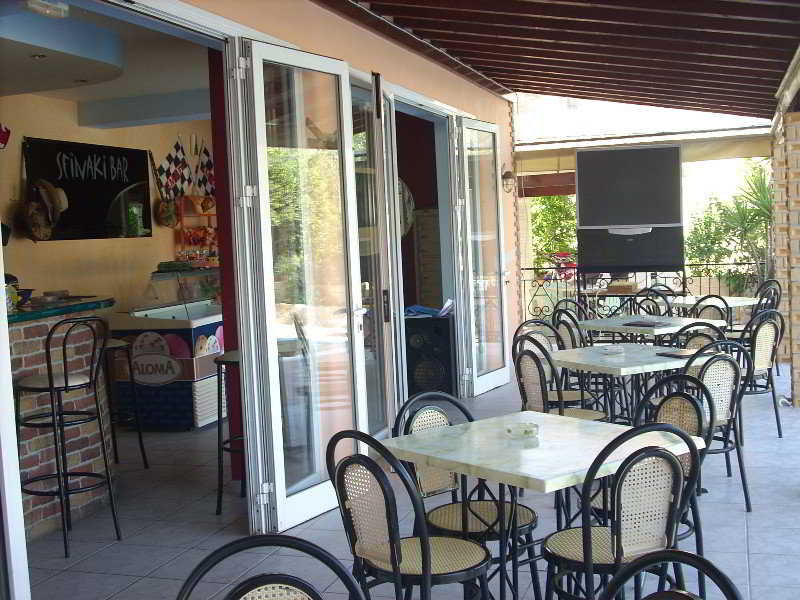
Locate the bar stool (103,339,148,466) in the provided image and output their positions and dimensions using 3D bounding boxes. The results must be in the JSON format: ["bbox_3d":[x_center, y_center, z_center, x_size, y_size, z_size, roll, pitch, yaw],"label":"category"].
[{"bbox_3d":[-1.919,0.702,6.957,0.380,0.830,0.410,0,5,38],"label":"bar stool"}]

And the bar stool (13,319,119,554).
[{"bbox_3d":[-1.664,0.652,5.225,0.420,1.110,0.390,0,4,34],"label":"bar stool"}]

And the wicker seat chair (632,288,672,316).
[{"bbox_3d":[2.461,0.325,9.709,0.500,0.870,0.430,-5,4,-32],"label":"wicker seat chair"}]

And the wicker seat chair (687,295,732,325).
[{"bbox_3d":[2.212,0.416,8.021,0.500,0.880,0.420,-5,4,-31],"label":"wicker seat chair"}]

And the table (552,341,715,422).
[{"bbox_3d":[1.253,0.669,5.864,0.790,0.750,0.810,-5,4,-29],"label":"table"}]

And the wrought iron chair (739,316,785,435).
[{"bbox_3d":[2.236,0.495,7.165,0.430,0.870,0.500,-5,4,-35],"label":"wrought iron chair"}]

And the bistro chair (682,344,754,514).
[{"bbox_3d":[1.516,0.621,5.418,0.420,0.880,0.500,-4,4,-17],"label":"bistro chair"}]

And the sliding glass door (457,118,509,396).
[{"bbox_3d":[0.773,-0.405,9.691,0.110,2.420,0.870,0,4,28],"label":"sliding glass door"}]

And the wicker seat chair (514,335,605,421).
[{"bbox_3d":[0.916,0.623,5.971,0.500,0.870,0.430,-4,4,-24],"label":"wicker seat chair"}]

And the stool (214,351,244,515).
[{"bbox_3d":[-0.747,0.724,5.799,0.400,0.820,0.400,-1,4,18],"label":"stool"}]

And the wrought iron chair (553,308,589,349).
[{"bbox_3d":[1.369,0.487,7.540,0.500,0.880,0.420,-4,4,-22],"label":"wrought iron chair"}]

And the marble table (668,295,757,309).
[{"bbox_3d":[2.881,0.369,9.790,0.800,0.740,0.780,-5,4,-34],"label":"marble table"}]

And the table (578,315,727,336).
[{"bbox_3d":[1.775,0.526,7.656,0.790,0.750,0.810,-5,5,-35],"label":"table"}]

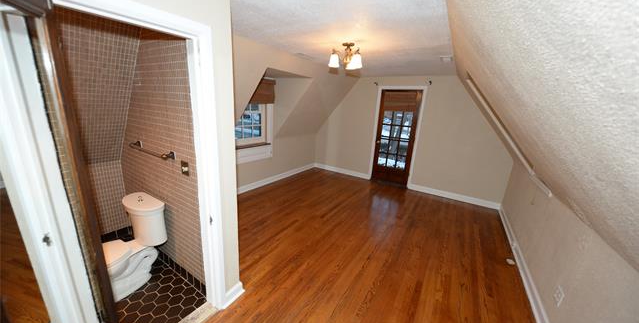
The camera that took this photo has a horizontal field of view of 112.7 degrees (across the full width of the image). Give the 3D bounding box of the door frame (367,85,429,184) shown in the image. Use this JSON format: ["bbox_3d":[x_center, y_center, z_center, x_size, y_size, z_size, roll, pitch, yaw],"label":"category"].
[{"bbox_3d":[1.641,-0.516,4.601,0.930,2.110,0.120,12,17,28],"label":"door frame"}]

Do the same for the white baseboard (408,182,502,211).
[{"bbox_3d":[2.599,0.695,4.242,1.570,0.105,0.025,12,17,28],"label":"white baseboard"}]

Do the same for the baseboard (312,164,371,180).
[{"bbox_3d":[0.543,0.252,5.384,1.480,0.105,0.025,12,17,28],"label":"baseboard"}]

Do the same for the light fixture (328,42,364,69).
[{"bbox_3d":[0.293,-1.144,2.328,0.380,0.250,0.380,13,17,31],"label":"light fixture"}]

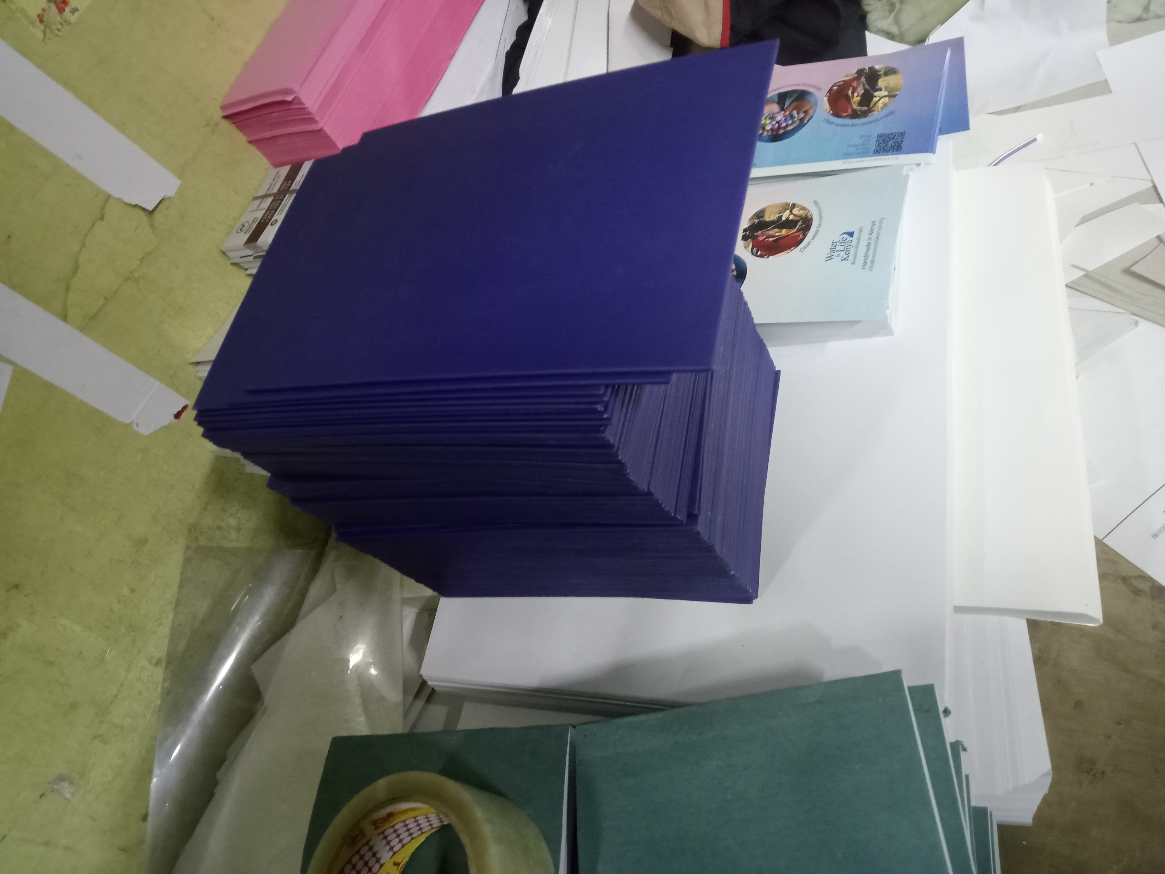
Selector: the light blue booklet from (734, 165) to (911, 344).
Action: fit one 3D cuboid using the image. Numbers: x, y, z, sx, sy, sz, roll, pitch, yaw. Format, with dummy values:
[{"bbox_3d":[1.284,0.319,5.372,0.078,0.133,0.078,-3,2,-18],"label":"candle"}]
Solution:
[{"bbox_3d":[0.127,-0.121,0.653,0.182,0.021,0.129,0,60,29],"label":"light blue booklet"}]

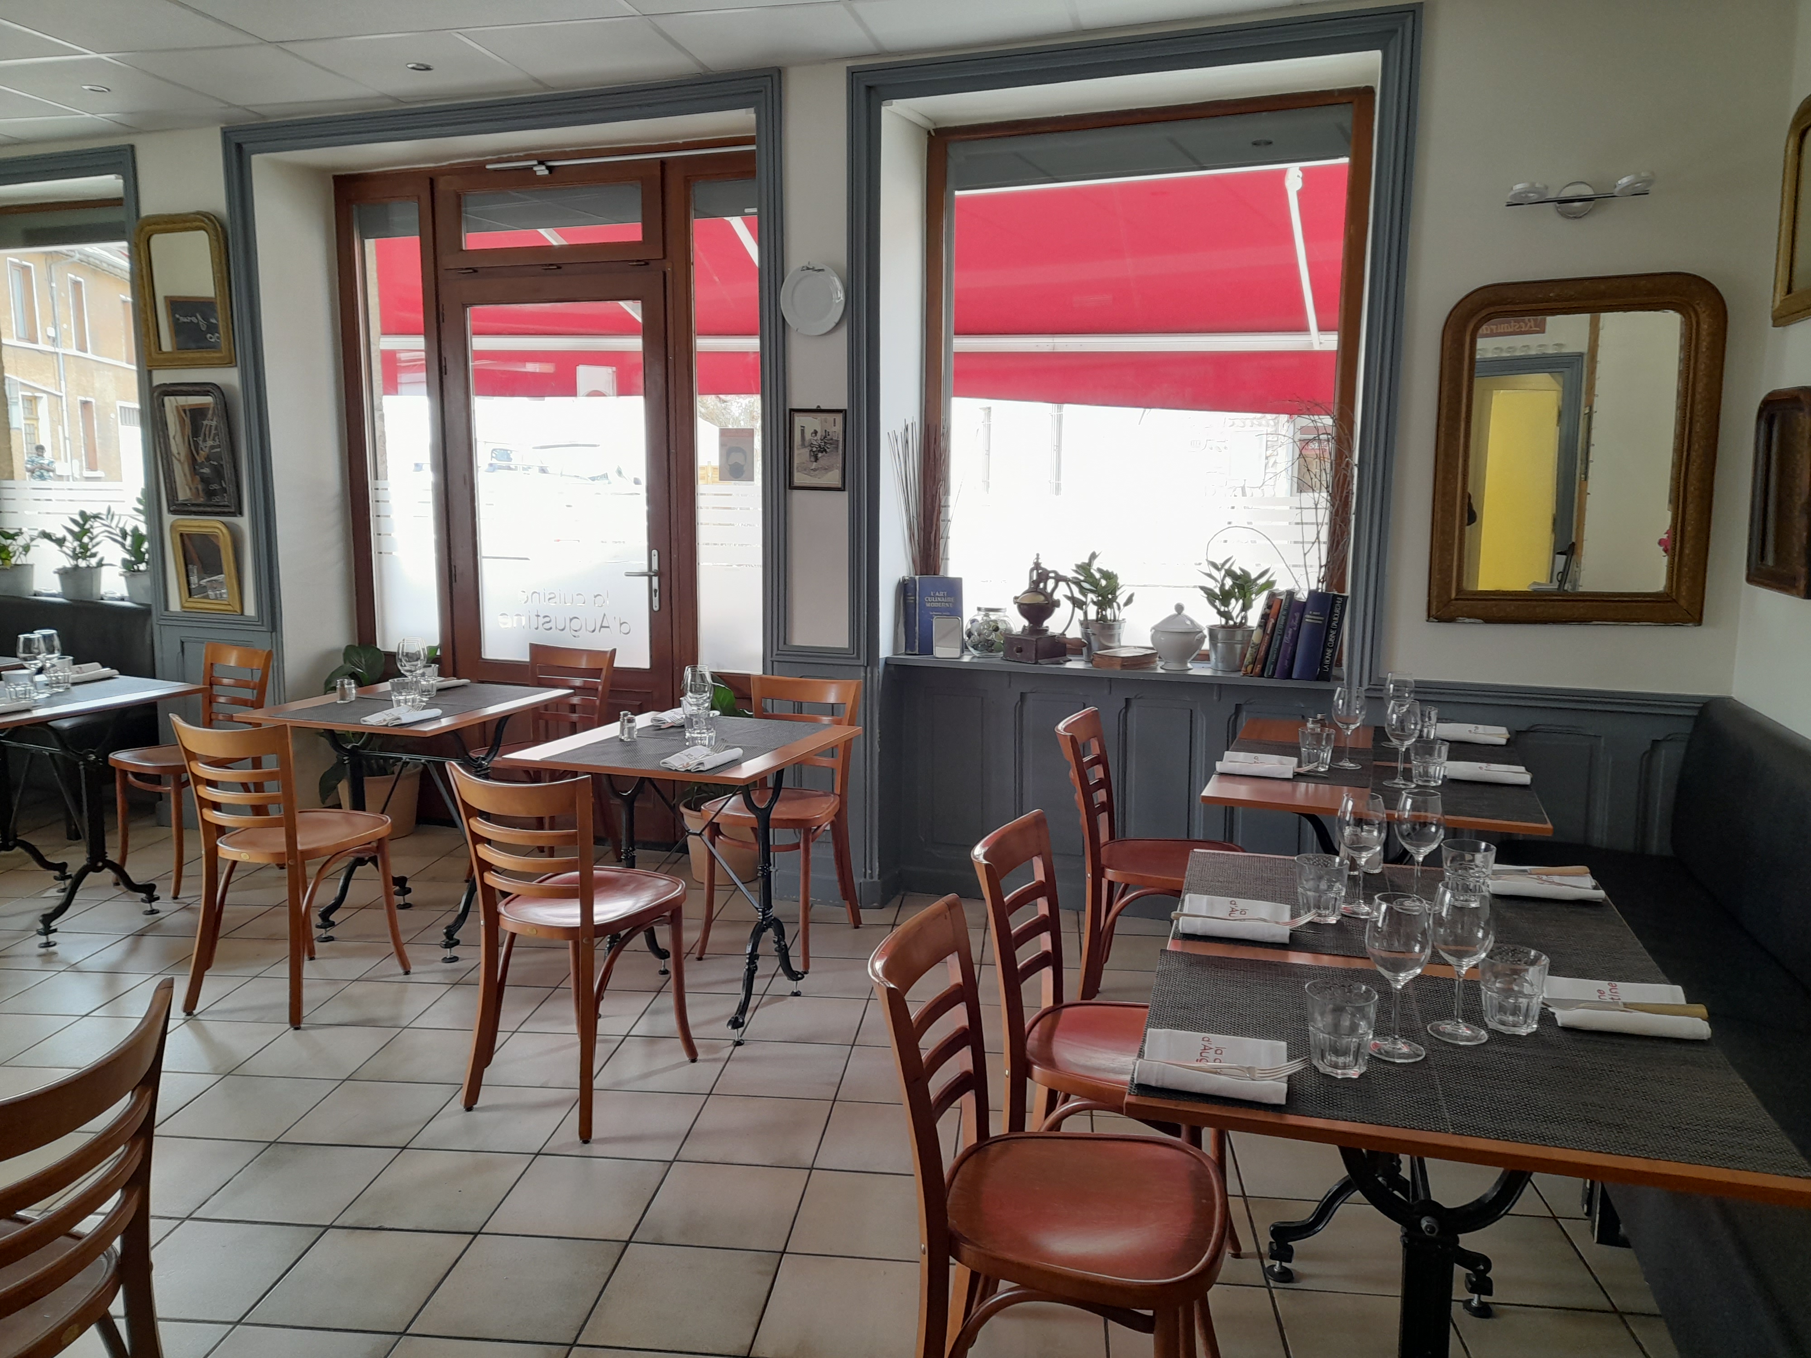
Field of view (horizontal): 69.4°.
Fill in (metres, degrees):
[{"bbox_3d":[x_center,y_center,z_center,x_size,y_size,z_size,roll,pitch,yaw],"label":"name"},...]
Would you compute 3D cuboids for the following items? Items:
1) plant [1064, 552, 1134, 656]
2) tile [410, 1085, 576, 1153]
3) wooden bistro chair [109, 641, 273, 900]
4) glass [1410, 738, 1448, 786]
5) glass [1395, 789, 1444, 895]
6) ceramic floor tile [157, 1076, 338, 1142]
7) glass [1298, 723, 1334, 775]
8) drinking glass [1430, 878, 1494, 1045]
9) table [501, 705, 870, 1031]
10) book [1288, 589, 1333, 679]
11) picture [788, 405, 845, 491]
[{"bbox_3d":[0.655,-0.239,4.420,0.230,0.370,0.220,3,10,19],"label":"plant"},{"bbox_3d":[-0.950,1.030,3.057,0.302,0.010,0.302,1,9,6],"label":"tile"},{"bbox_3d":[-2.611,0.320,4.814,0.410,0.835,0.497,5,10,30],"label":"wooden bistro chair"},{"bbox_3d":[1.228,0.195,3.064,0.089,0.095,0.089,4,10,20],"label":"glass"},{"bbox_3d":[0.841,0.282,2.165,0.077,0.196,0.077,3,9,19],"label":"glass"},{"bbox_3d":[-1.561,1.019,3.118,0.302,0.010,0.302,1,9,6],"label":"ceramic floor tile"},{"bbox_3d":[1.000,0.177,3.174,0.089,0.095,0.089,4,10,20],"label":"glass"},{"bbox_3d":[0.727,0.366,1.701,0.083,0.199,0.083,4,10,20],"label":"drinking glass"},{"bbox_3d":[-0.577,0.544,3.616,0.690,0.756,0.690,3,9,21],"label":"table"},{"bbox_3d":[1.262,-0.144,4.034,0.080,0.270,0.195,13,12,17],"label":"book"},{"bbox_3d":[-0.290,-0.761,4.345,0.198,0.260,0.020,3,10,19],"label":"picture"}]

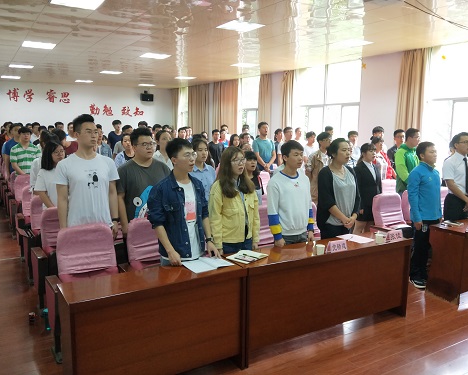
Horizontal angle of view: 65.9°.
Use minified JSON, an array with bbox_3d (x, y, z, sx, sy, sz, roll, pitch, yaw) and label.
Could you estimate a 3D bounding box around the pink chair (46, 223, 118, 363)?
[{"bbox_3d":[-1.252,0.791,3.014,0.580,0.950,0.600,-5,11,-30],"label":"pink chair"}]

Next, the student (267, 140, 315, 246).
[{"bbox_3d":[0.541,0.396,3.430,0.520,1.700,0.340,-6,12,-30],"label":"student"}]

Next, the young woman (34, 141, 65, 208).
[{"bbox_3d":[-1.812,0.323,3.750,0.440,1.600,0.300,-6,11,-33],"label":"young woman"}]

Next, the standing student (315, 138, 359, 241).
[{"bbox_3d":[1.037,0.319,3.741,0.480,1.640,0.350,-5,11,-30],"label":"standing student"}]

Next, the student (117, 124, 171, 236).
[{"bbox_3d":[-0.829,0.319,3.420,0.560,1.750,0.340,-6,11,-33],"label":"student"}]

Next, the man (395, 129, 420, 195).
[{"bbox_3d":[2.256,0.126,4.750,0.500,1.760,0.330,-7,12,-33],"label":"man"}]

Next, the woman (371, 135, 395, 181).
[{"bbox_3d":[2.446,-0.051,6.137,0.460,1.600,0.300,-5,11,-30],"label":"woman"}]

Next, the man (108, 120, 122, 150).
[{"bbox_3d":[-2.869,-0.766,8.951,0.480,1.760,0.300,-5,11,-30],"label":"man"}]

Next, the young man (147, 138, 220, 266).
[{"bbox_3d":[-0.408,0.473,2.920,0.580,1.730,0.460,-7,12,-33],"label":"young man"}]

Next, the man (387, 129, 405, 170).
[{"bbox_3d":[2.560,-0.066,5.800,0.470,1.710,0.290,-6,11,-33],"label":"man"}]

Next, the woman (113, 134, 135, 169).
[{"bbox_3d":[-1.651,-0.025,5.750,0.420,1.620,0.280,-5,11,-27],"label":"woman"}]

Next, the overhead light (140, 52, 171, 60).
[{"bbox_3d":[-1.994,-3.347,9.169,0.600,0.060,0.600,-5,11,-30],"label":"overhead light"}]

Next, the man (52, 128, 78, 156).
[{"bbox_3d":[-2.429,0.037,5.300,0.500,1.740,0.300,-6,12,-29],"label":"man"}]

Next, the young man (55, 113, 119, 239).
[{"bbox_3d":[-1.299,0.331,3.280,0.540,1.880,0.330,-6,12,-29],"label":"young man"}]

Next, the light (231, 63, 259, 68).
[{"bbox_3d":[0.297,-3.446,10.200,0.600,0.050,0.600,-7,12,-34],"label":"light"}]

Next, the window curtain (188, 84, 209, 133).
[{"bbox_3d":[-1.660,-3.013,15.705,0.200,2.800,1.730,-7,12,-35],"label":"window curtain"}]

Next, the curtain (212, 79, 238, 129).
[{"bbox_3d":[-0.338,-2.215,12.761,0.180,3.000,1.350,-8,12,-40],"label":"curtain"}]

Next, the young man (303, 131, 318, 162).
[{"bbox_3d":[1.430,-0.214,6.900,0.460,1.680,0.290,-6,11,-33],"label":"young man"}]

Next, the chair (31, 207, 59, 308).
[{"bbox_3d":[-1.635,0.692,3.596,0.600,0.930,0.600,-6,11,-32],"label":"chair"}]

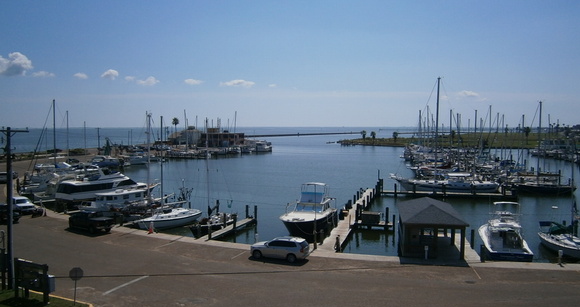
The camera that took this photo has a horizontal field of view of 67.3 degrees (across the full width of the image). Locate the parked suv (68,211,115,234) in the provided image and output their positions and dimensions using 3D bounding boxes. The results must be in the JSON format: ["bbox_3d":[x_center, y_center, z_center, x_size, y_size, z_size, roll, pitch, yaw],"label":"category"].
[{"bbox_3d":[-19.930,6.850,43.630,4.720,1.770,1.870,2,4,32],"label":"parked suv"}]

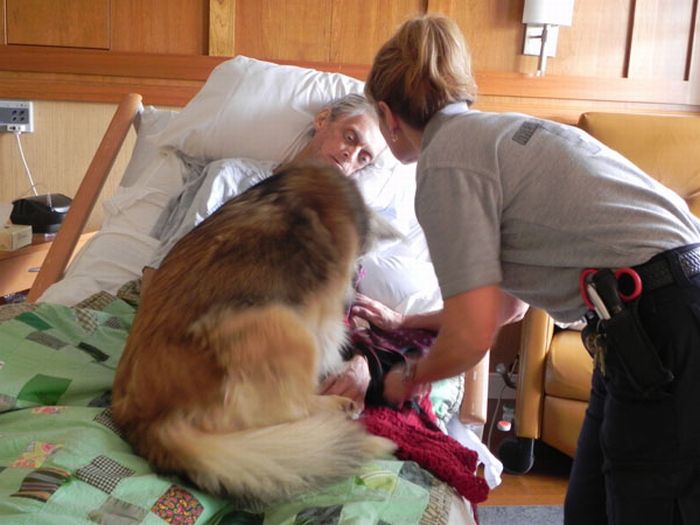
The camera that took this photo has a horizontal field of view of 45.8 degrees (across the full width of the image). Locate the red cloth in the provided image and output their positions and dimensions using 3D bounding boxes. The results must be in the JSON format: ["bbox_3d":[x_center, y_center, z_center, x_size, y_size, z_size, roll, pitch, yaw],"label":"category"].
[{"bbox_3d":[0.138,0.347,1.614,0.280,0.120,0.170,12,14,39],"label":"red cloth"}]

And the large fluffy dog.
[{"bbox_3d":[-0.189,0.064,1.593,0.540,0.550,0.400,-4,13,-31],"label":"large fluffy dog"}]

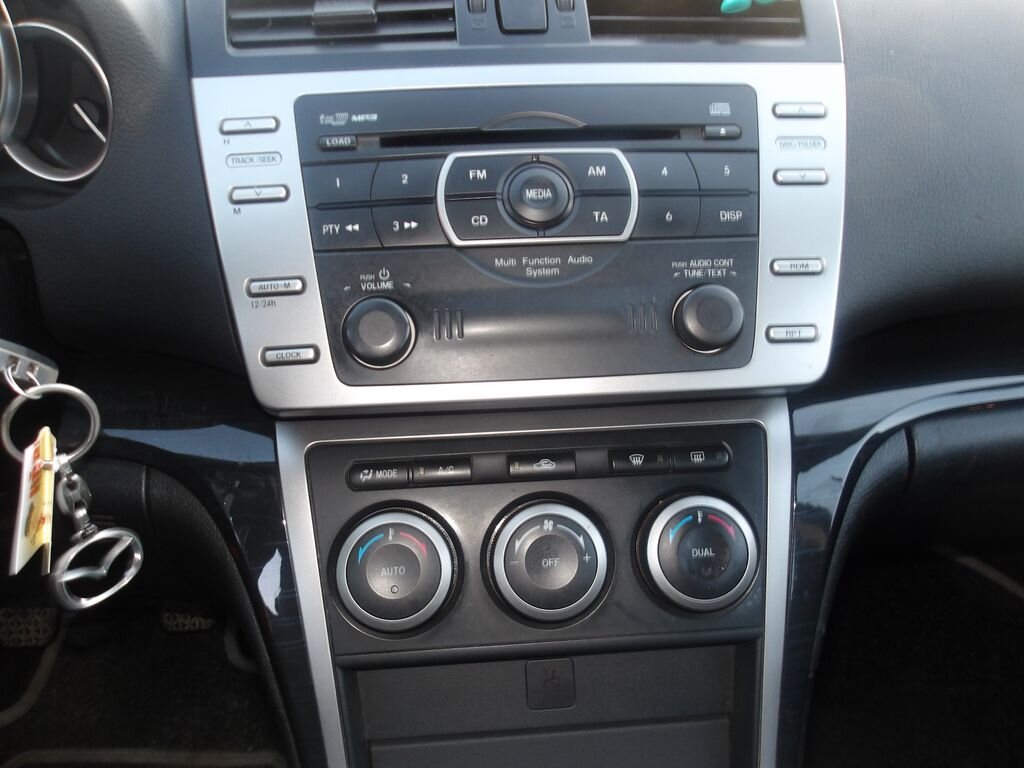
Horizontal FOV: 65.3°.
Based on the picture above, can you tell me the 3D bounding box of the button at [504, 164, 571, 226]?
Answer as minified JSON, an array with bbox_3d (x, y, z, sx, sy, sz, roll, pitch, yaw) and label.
[{"bbox_3d":[0.011,-0.078,0.330,0.028,0.026,0.009,-3,-8,-4],"label":"button"}]

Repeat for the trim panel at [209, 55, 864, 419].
[{"bbox_3d":[0.010,-0.061,0.338,0.279,0.145,0.030,-3,-8,-4],"label":"trim panel"}]

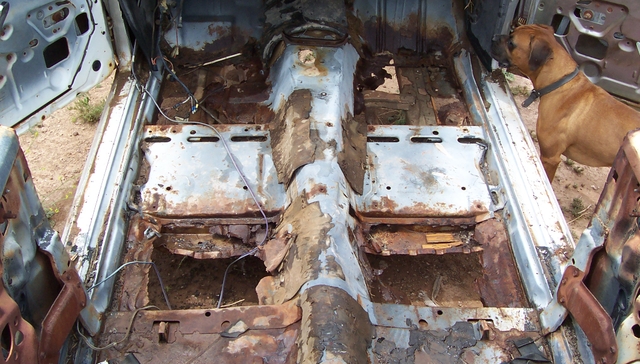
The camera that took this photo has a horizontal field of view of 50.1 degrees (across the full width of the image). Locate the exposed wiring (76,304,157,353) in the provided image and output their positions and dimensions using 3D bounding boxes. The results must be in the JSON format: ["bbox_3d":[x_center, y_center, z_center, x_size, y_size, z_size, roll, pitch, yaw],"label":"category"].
[{"bbox_3d":[-0.520,0.373,1.776,0.205,0.075,0.100,-16,44,-18],"label":"exposed wiring"}]

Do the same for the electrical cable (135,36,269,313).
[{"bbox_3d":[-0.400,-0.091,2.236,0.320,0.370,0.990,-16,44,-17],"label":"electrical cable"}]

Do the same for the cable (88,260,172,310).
[{"bbox_3d":[-0.532,0.304,1.928,0.200,0.190,0.110,-19,45,-21],"label":"cable"}]

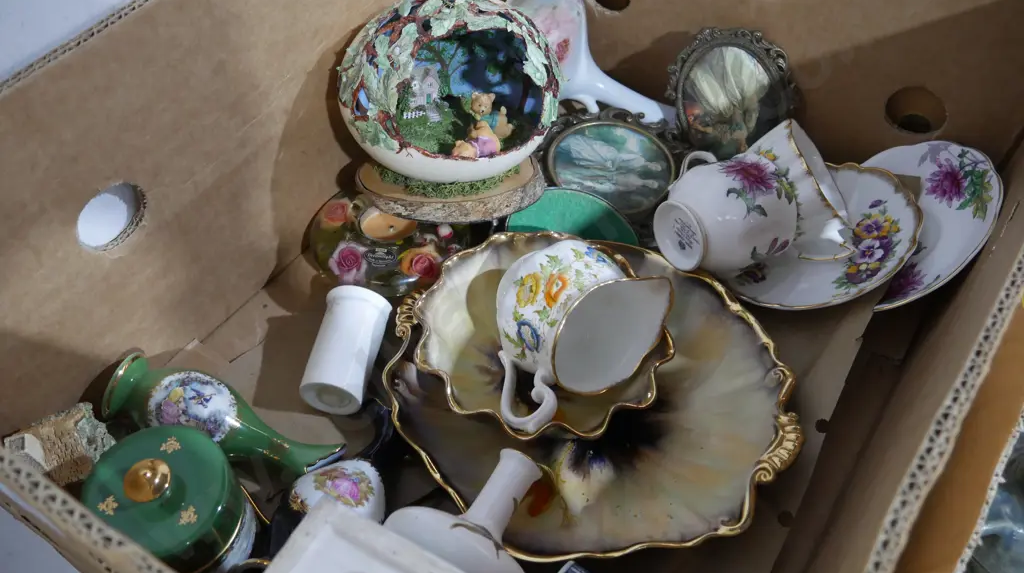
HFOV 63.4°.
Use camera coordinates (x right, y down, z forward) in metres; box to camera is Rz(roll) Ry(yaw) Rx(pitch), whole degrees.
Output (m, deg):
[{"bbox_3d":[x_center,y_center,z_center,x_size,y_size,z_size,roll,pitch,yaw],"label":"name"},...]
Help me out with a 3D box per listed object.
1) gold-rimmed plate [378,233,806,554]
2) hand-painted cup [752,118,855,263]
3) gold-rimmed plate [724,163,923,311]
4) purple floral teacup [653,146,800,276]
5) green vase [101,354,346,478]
[{"bbox_3d":[0.043,0.066,0.511,0.260,0.040,0.230,18,54,11],"label":"gold-rimmed plate"},{"bbox_3d":[0.189,-0.055,0.583,0.098,0.062,0.098,58,30,-6],"label":"hand-painted cup"},{"bbox_3d":[0.213,-0.032,0.580,0.134,0.021,0.134,-19,43,19],"label":"gold-rimmed plate"},{"bbox_3d":[0.129,-0.050,0.542,0.063,0.084,0.102,-22,90,-28],"label":"purple floral teacup"},{"bbox_3d":[-0.168,0.080,0.483,0.137,0.055,0.055,19,70,3],"label":"green vase"}]

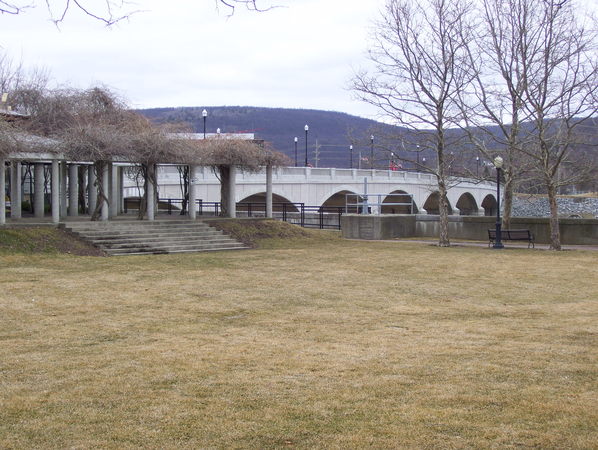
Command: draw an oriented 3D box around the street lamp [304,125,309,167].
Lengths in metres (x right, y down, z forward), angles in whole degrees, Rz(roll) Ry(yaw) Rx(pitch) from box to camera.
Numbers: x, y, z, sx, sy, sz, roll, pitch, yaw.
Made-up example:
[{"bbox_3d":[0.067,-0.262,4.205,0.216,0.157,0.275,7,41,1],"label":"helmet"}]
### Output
[{"bbox_3d":[0.773,-7.840,120.000,0.420,4.200,0.420,0,1,17],"label":"street lamp"}]

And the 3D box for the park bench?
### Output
[{"bbox_3d":[9.079,0.599,51.800,1.830,0.800,0.620,1,1,34],"label":"park bench"}]

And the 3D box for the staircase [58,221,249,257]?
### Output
[{"bbox_3d":[-5.480,0.479,48.070,2.636,1.168,8.112,1,1,35],"label":"staircase"}]

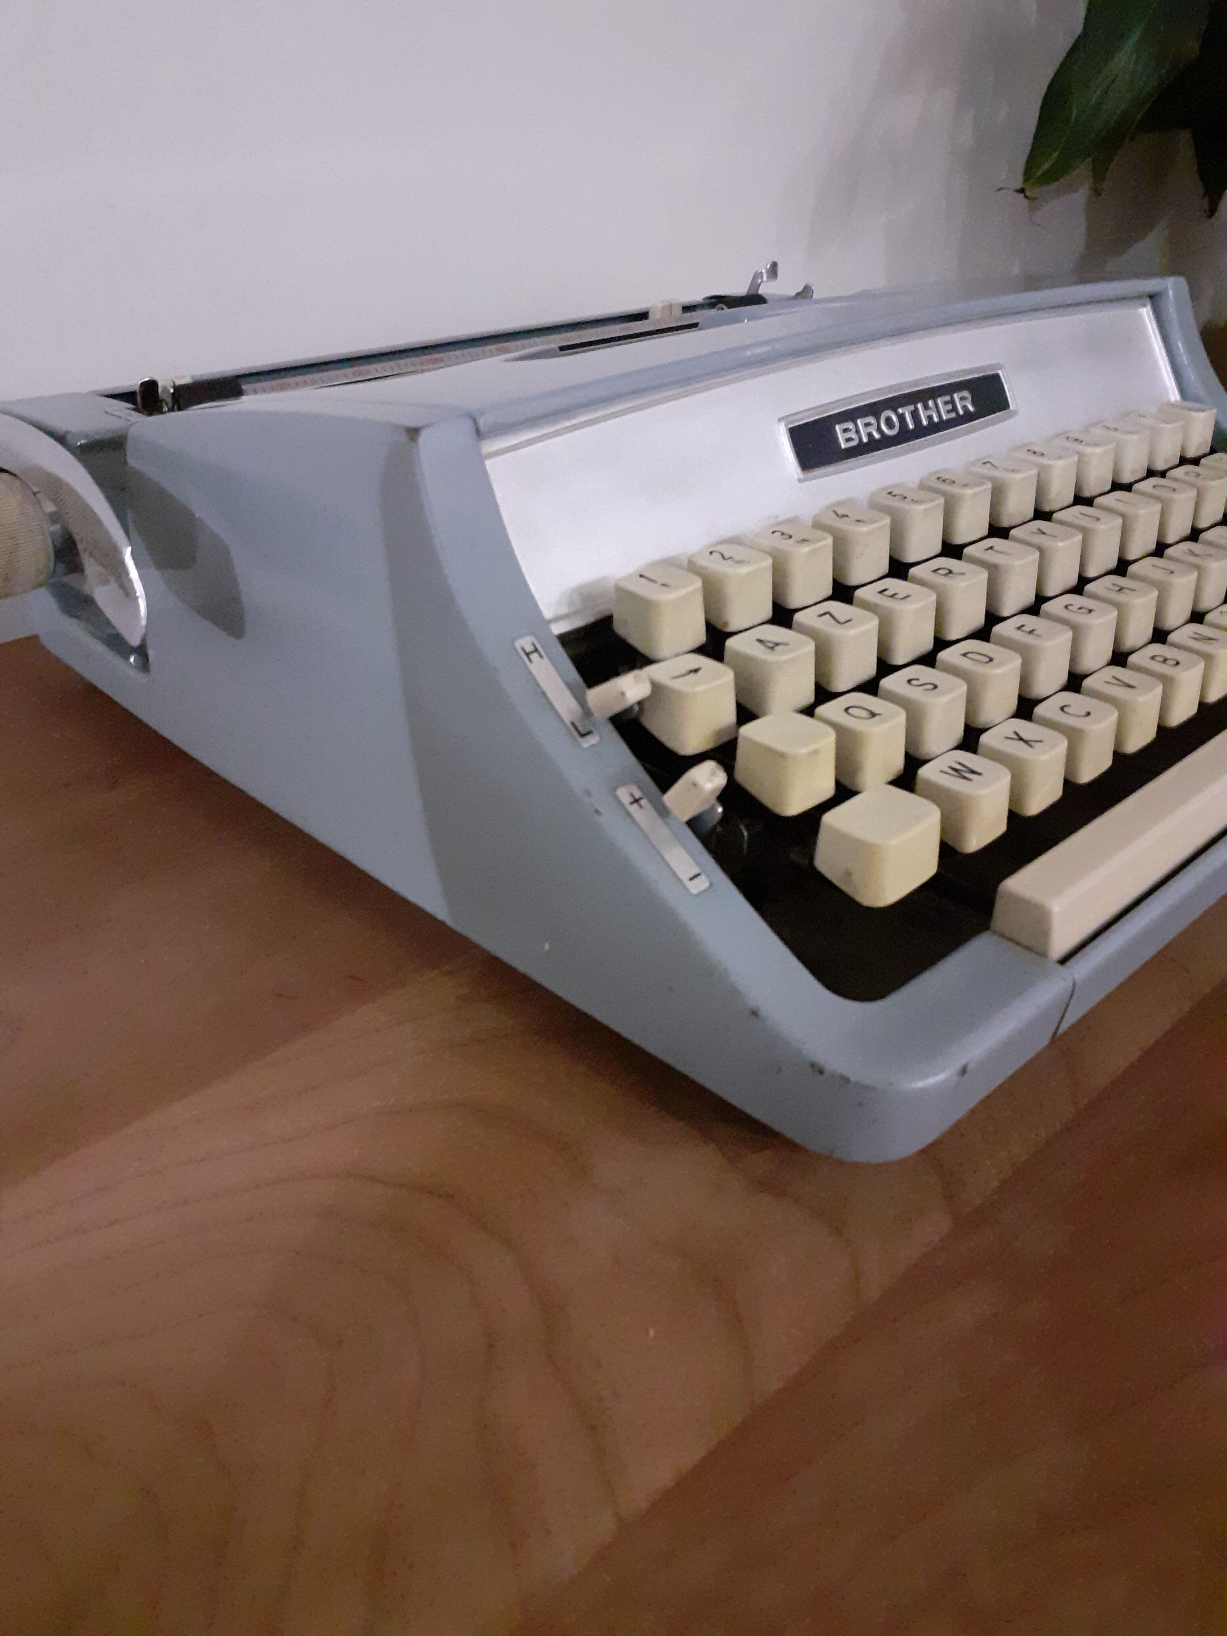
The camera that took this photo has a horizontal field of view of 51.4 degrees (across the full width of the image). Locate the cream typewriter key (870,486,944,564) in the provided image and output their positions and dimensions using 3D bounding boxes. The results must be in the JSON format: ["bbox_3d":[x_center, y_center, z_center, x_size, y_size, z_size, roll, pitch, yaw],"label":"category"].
[{"bbox_3d":[0.064,-0.064,0.280,0.014,0.012,0.015,-25,40,-37],"label":"cream typewriter key"}]

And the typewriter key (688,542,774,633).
[{"bbox_3d":[0.022,-0.045,0.244,0.013,0.013,0.013,-25,39,-37],"label":"typewriter key"}]

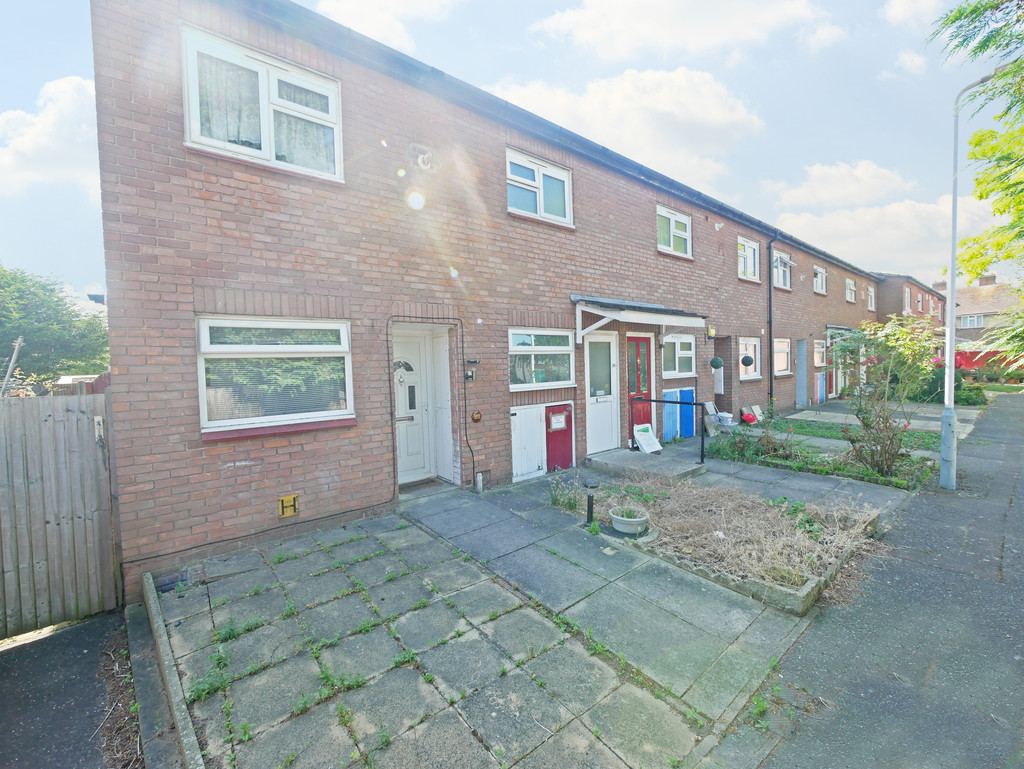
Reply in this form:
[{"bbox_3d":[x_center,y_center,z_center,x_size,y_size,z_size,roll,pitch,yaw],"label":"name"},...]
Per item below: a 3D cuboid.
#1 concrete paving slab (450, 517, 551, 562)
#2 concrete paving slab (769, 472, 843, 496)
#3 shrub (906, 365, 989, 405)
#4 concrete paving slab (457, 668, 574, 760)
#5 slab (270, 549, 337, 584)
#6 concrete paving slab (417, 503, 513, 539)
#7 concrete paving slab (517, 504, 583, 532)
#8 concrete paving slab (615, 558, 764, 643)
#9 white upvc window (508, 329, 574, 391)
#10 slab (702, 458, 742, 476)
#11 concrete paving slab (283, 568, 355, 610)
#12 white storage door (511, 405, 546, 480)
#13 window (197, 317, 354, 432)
[{"bbox_3d":[-0.090,1.545,4.152,0.900,0.050,0.600,-3,5,-40],"label":"concrete paving slab"},{"bbox_3d":[4.294,1.440,5.968,0.950,0.050,0.600,-3,5,-39],"label":"concrete paving slab"},{"bbox_3d":[15.878,-0.015,15.118,1.700,1.250,2.100,-4,3,-38],"label":"shrub"},{"bbox_3d":[0.010,1.691,2.115,0.450,0.050,0.430,-3,5,-39],"label":"concrete paving slab"},{"bbox_3d":[-1.747,1.571,3.540,0.450,0.050,0.410,-3,5,-39],"label":"slab"},{"bbox_3d":[-0.463,1.513,4.611,0.895,0.050,0.610,-3,5,-39],"label":"concrete paving slab"},{"bbox_3d":[0.424,1.498,4.573,0.460,0.050,0.600,-3,4,-38],"label":"concrete paving slab"},{"bbox_3d":[1.327,1.619,3.156,0.600,0.050,0.910,-4,5,-38],"label":"concrete paving slab"},{"bbox_3d":[0.472,-0.385,6.318,1.350,0.910,0.090,-4,3,-38],"label":"white upvc window"},{"bbox_3d":[3.501,1.377,6.833,0.910,0.050,0.600,-3,5,-40],"label":"slab"},{"bbox_3d":[-1.454,1.598,3.213,0.450,0.050,0.440,-3,5,-39],"label":"concrete paving slab"},{"bbox_3d":[0.225,0.844,6.135,0.640,1.080,0.050,-4,3,-38],"label":"white storage door"},{"bbox_3d":[-2.216,-0.121,4.023,1.310,1.030,0.100,-3,3,-38],"label":"window"}]

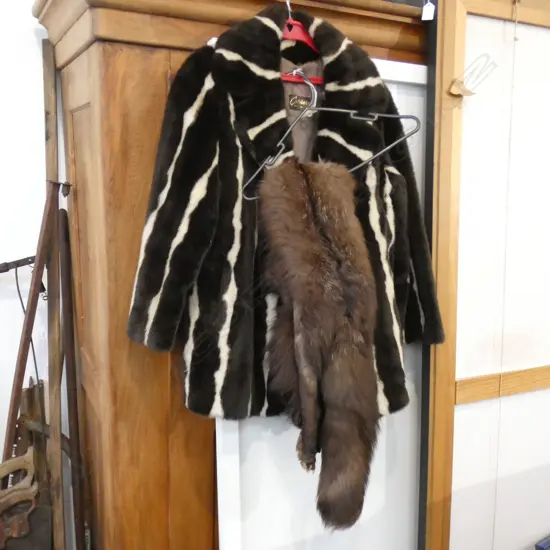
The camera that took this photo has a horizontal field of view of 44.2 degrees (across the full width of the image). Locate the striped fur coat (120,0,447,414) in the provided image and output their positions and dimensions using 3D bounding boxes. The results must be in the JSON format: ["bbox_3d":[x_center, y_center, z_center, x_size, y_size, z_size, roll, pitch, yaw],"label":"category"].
[{"bbox_3d":[0.035,-0.137,1.480,0.680,0.850,0.240,-2,7,-16],"label":"striped fur coat"}]

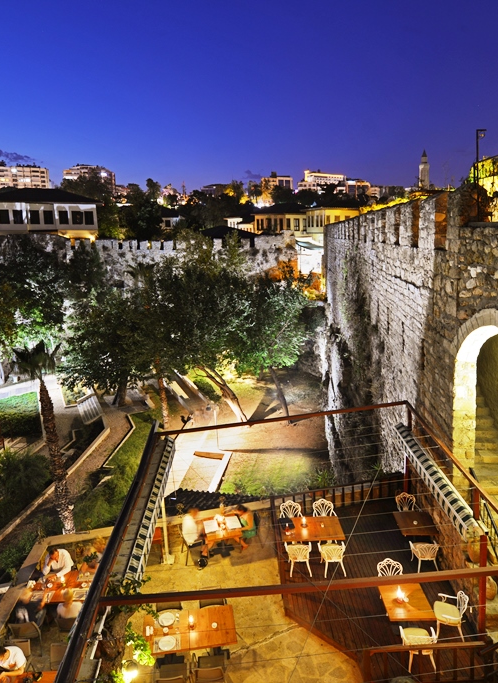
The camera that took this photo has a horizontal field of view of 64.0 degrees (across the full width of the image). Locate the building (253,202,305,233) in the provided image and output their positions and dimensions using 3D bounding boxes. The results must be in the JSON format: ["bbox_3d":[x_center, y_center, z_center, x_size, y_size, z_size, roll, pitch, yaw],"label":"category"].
[{"bbox_3d":[4.734,-18.856,64.324,8.800,6.500,8.000,-1,15,0],"label":"building"}]

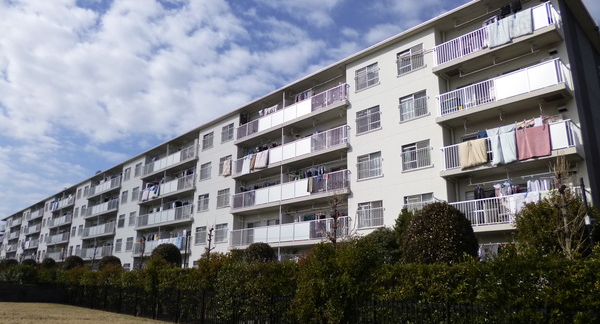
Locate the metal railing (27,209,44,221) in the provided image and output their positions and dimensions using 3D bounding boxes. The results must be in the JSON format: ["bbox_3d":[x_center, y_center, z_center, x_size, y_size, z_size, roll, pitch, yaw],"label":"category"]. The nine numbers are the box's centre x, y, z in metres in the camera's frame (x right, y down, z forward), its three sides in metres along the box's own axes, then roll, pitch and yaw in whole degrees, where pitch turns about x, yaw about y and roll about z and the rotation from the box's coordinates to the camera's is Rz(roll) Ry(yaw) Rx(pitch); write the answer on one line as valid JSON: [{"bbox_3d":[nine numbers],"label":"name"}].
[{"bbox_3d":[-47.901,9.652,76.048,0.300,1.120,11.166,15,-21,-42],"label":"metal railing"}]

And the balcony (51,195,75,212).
[{"bbox_3d":[-35.841,6.682,64.526,1.300,1.350,11.366,15,-21,-42],"label":"balcony"}]

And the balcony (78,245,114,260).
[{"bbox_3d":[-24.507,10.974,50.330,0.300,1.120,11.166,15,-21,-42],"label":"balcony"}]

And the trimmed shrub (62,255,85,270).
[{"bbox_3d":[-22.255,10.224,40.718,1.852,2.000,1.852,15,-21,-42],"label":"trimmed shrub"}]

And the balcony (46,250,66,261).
[{"bbox_3d":[-35.795,14.210,61.755,1.177,1.375,11.229,15,-21,-42],"label":"balcony"}]

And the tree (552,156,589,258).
[{"bbox_3d":[7.526,2.126,11.476,1.150,5.018,1.150,15,-21,-42],"label":"tree"}]

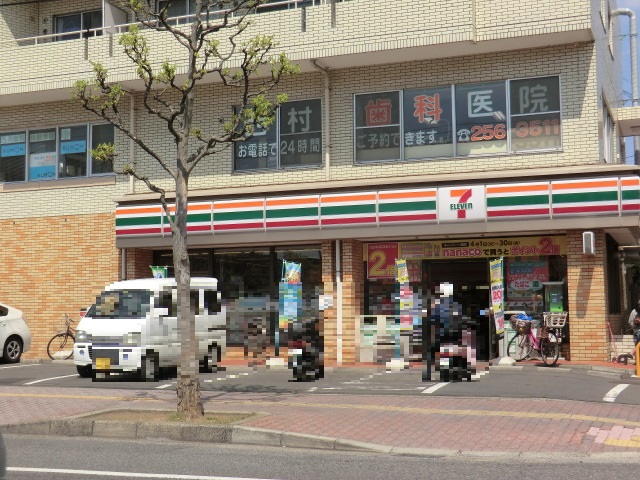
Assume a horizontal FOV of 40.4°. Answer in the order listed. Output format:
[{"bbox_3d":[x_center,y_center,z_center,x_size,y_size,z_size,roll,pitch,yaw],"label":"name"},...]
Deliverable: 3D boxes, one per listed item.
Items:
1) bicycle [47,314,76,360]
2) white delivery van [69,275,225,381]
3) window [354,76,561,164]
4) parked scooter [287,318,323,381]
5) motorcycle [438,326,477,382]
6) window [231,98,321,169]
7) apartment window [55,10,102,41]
[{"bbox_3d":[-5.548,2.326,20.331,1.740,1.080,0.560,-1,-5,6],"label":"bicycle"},{"bbox_3d":[-3.235,1.669,16.970,1.475,1.880,3.395,-2,-5,20],"label":"white delivery van"},{"bbox_3d":[2.818,-2.485,18.263,4.370,1.560,0.120,-2,-5,19],"label":"window"},{"bbox_3d":[-0.265,1.874,15.152,0.660,1.060,1.750,-2,-5,11],"label":"parked scooter"},{"bbox_3d":[2.289,1.835,14.670,0.650,1.020,1.720,-2,-5,19],"label":"motorcycle"},{"bbox_3d":[-0.974,-2.344,19.595,2.155,1.510,0.120,-2,-5,19],"label":"window"},{"bbox_3d":[-5.917,-4.729,21.581,1.630,1.840,0.120,-2,-5,19],"label":"apartment window"}]

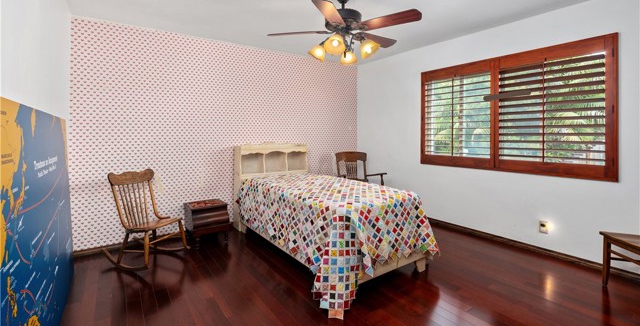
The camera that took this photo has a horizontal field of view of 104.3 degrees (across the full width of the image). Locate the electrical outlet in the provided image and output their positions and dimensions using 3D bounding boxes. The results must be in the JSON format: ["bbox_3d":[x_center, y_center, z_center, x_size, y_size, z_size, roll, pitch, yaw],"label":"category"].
[{"bbox_3d":[2.220,0.640,2.470,0.020,0.120,0.075,-4,6,-38],"label":"electrical outlet"}]

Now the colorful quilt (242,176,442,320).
[{"bbox_3d":[0.020,0.560,2.700,1.120,0.690,2.040,-3,6,-37],"label":"colorful quilt"}]

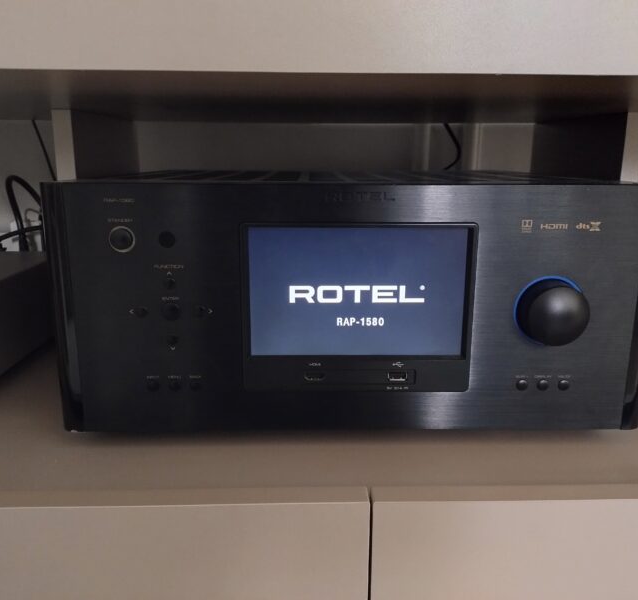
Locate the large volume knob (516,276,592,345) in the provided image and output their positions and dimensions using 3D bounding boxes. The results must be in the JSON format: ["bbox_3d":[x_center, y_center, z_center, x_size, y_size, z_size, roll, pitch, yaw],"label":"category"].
[{"bbox_3d":[0.165,0.010,0.401,0.049,0.049,0.021,0,12,-1],"label":"large volume knob"}]

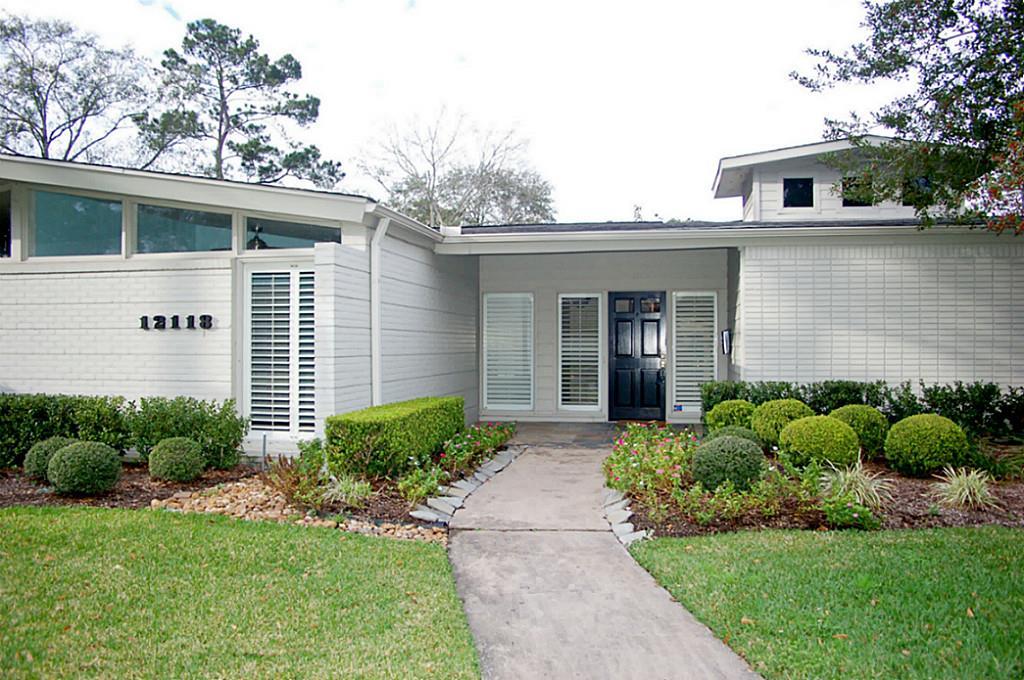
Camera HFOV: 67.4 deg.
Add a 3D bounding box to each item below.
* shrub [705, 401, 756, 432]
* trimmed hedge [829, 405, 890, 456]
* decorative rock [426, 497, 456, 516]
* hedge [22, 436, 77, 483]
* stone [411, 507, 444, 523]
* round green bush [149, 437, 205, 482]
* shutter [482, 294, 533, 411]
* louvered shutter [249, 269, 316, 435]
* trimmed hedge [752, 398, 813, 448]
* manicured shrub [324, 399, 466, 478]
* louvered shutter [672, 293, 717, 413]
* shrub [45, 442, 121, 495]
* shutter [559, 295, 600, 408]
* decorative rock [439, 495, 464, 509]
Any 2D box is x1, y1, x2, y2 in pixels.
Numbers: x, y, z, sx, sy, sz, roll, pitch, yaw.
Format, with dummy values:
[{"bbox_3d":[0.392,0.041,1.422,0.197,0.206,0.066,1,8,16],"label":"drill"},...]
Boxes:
[{"bbox_3d":[2.478,0.914,8.600,0.630,0.470,0.630,0,0,10],"label":"shrub"},{"bbox_3d":[3.660,0.972,8.150,0.630,0.560,0.630,0,0,10],"label":"trimmed hedge"},{"bbox_3d":[-0.560,1.325,6.080,0.190,0.050,0.410,0,-1,-32],"label":"decorative rock"},{"bbox_3d":[-4.221,1.086,7.000,0.490,0.400,0.490,0,0,10],"label":"hedge"},{"bbox_3d":[-0.645,1.330,5.780,0.260,0.050,0.180,0,-1,32],"label":"stone"},{"bbox_3d":[-2.996,1.067,6.850,0.500,0.400,0.500,0,0,10],"label":"round green bush"},{"bbox_3d":[-0.065,0.186,12.400,0.820,1.880,0.060,0,0,10],"label":"shutter"},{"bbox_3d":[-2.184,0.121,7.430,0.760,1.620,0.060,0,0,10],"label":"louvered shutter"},{"bbox_3d":[2.927,0.882,8.300,0.690,0.500,0.690,0,0,10],"label":"trimmed hedge"},{"bbox_3d":[-1.125,0.985,8.320,0.520,0.520,2.980,0,0,10],"label":"manicured shrub"},{"bbox_3d":[2.824,0.185,11.850,0.670,1.870,0.060,0,0,10],"label":"louvered shutter"},{"bbox_3d":[-3.550,1.060,6.360,0.570,0.460,0.570,0,0,10],"label":"shrub"},{"bbox_3d":[1.082,0.191,12.200,0.670,1.830,0.070,0,0,10],"label":"shutter"},{"bbox_3d":[-0.500,1.320,6.230,0.190,0.050,0.290,0,-1,-31],"label":"decorative rock"}]

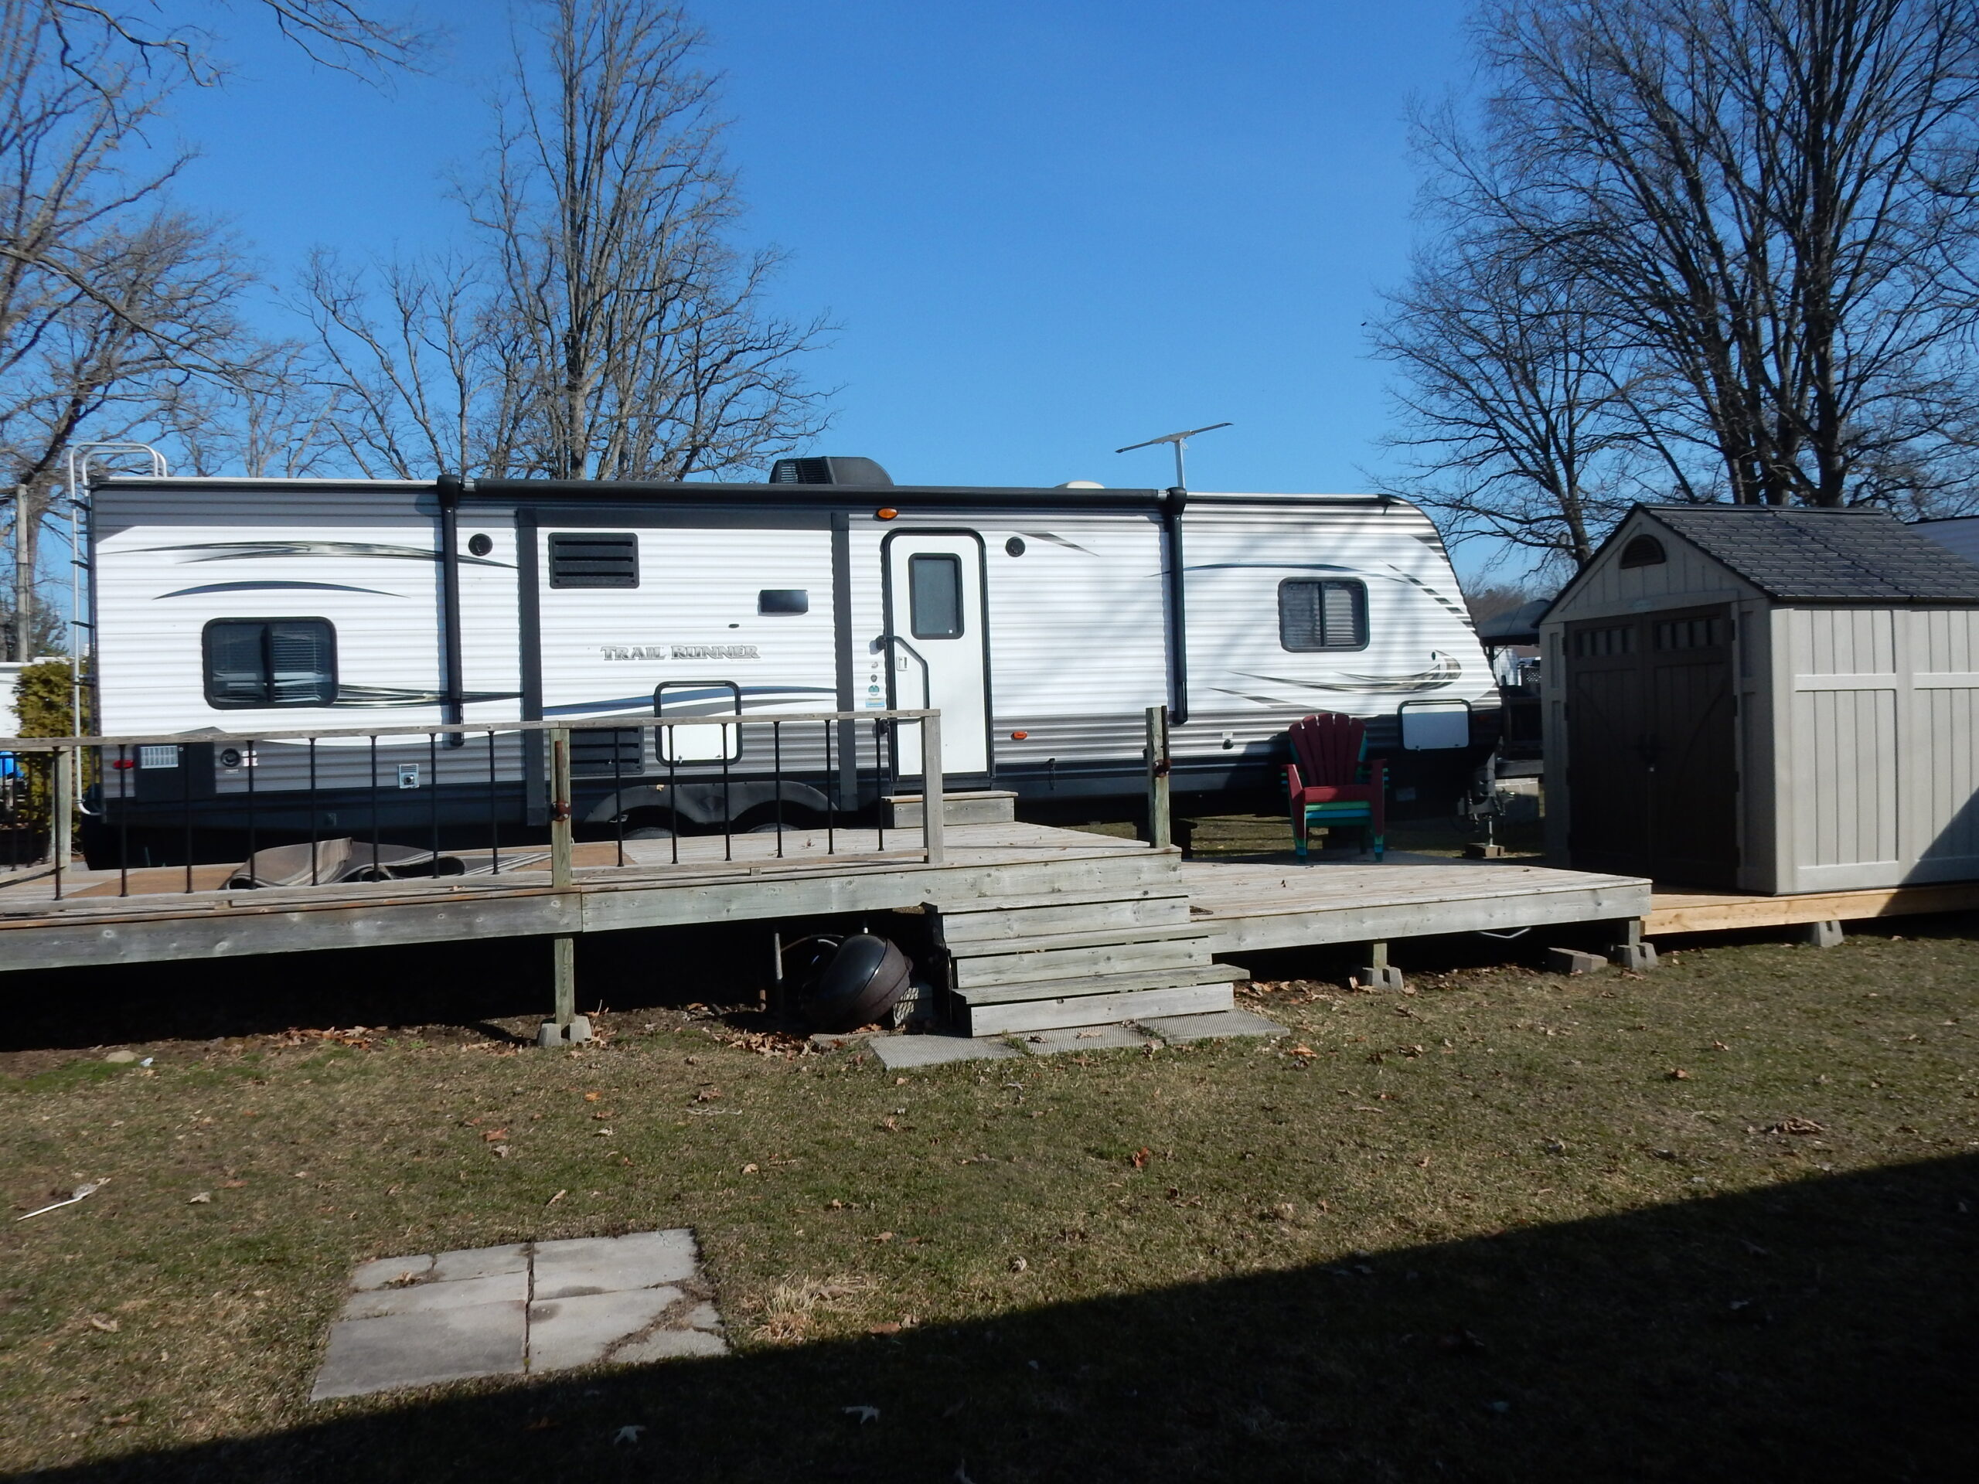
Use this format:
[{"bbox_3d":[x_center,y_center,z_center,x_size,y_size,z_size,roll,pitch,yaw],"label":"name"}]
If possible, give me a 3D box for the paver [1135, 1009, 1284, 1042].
[{"bbox_3d":[1.047,1.417,7.042,0.620,0.050,0.610,-2,1,-15],"label":"paver"}]

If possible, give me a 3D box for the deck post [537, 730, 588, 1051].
[{"bbox_3d":[-2.083,0.693,6.934,0.220,1.550,0.220,-2,1,-21],"label":"deck post"}]

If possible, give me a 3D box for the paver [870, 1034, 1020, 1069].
[{"bbox_3d":[-0.236,1.457,6.690,0.620,0.050,0.610,-2,1,-14],"label":"paver"}]

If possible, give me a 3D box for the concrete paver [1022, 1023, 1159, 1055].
[{"bbox_3d":[0.418,1.437,6.882,0.620,0.050,0.610,-2,1,-14],"label":"concrete paver"}]

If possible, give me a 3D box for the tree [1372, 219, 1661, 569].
[{"bbox_3d":[10.348,-4.754,27.955,5.400,10.623,5.300,-2,1,0],"label":"tree"}]

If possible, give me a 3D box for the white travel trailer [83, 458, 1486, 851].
[{"bbox_3d":[-0.935,-0.521,12.195,11.300,3.450,2.500,-2,1,-16],"label":"white travel trailer"}]

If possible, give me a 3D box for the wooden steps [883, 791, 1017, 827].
[{"bbox_3d":[-0.322,0.504,10.871,1.020,0.240,0.420,-2,1,-17],"label":"wooden steps"}]

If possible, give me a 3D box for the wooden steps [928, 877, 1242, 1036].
[{"bbox_3d":[0.483,1.128,7.512,1.500,0.570,0.830,-2,1,-19],"label":"wooden steps"}]

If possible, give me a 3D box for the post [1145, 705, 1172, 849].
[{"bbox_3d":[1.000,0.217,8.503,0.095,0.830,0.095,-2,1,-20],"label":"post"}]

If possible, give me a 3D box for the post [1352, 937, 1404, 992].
[{"bbox_3d":[2.172,1.251,8.105,0.230,0.314,0.230,-2,1,-19],"label":"post"}]

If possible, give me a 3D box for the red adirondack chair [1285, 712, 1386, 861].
[{"bbox_3d":[2.673,0.337,11.105,0.780,1.120,0.900,-2,1,9],"label":"red adirondack chair"}]

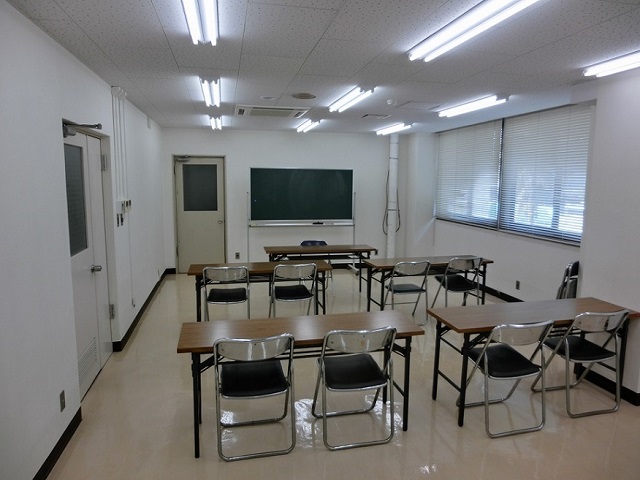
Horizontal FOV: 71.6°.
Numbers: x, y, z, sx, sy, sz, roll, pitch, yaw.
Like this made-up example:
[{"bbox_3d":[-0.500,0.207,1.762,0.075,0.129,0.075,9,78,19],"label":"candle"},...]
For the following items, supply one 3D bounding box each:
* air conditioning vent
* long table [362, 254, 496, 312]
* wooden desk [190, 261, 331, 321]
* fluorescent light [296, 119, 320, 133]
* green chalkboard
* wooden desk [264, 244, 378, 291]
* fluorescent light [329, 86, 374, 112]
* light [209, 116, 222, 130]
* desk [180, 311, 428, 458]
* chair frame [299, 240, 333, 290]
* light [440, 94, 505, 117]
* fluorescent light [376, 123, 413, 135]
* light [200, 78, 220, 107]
[{"bbox_3d":[-0.606,-1.557,5.419,0.860,0.045,0.850,-1,8,-12],"label":"air conditioning vent"},{"bbox_3d":[1.310,0.596,5.389,1.500,0.700,0.450,-1,8,-14],"label":"long table"},{"bbox_3d":[-0.649,0.643,4.949,1.504,0.695,0.450,-1,8,-11],"label":"wooden desk"},{"bbox_3d":[-0.185,-1.647,6.332,0.170,0.085,1.220,-1,8,-12],"label":"fluorescent light"},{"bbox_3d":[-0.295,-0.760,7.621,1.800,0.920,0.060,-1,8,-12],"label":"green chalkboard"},{"bbox_3d":[-0.012,0.465,6.316,1.504,0.695,0.450,-1,8,-10],"label":"wooden desk"},{"bbox_3d":[0.297,-1.414,4.535,0.170,0.062,1.250,-1,8,-12],"label":"fluorescent light"},{"bbox_3d":[-1.518,-1.700,6.506,0.170,0.062,1.250,-1,8,-12],"label":"light"},{"bbox_3d":[-0.118,0.920,2.946,1.504,0.695,0.450,-1,8,-13],"label":"desk"},{"bbox_3d":[-0.026,0.408,6.397,0.450,0.770,0.500,-1,8,-12],"label":"chair frame"},{"bbox_3d":[1.531,-1.384,4.556,0.170,0.085,1.220,-1,8,-12],"label":"light"},{"bbox_3d":[1.095,-1.674,6.631,0.170,0.085,1.220,-1,8,-12],"label":"fluorescent light"},{"bbox_3d":[-1.030,-1.389,4.250,0.170,0.062,1.250,-1,8,-12],"label":"light"}]

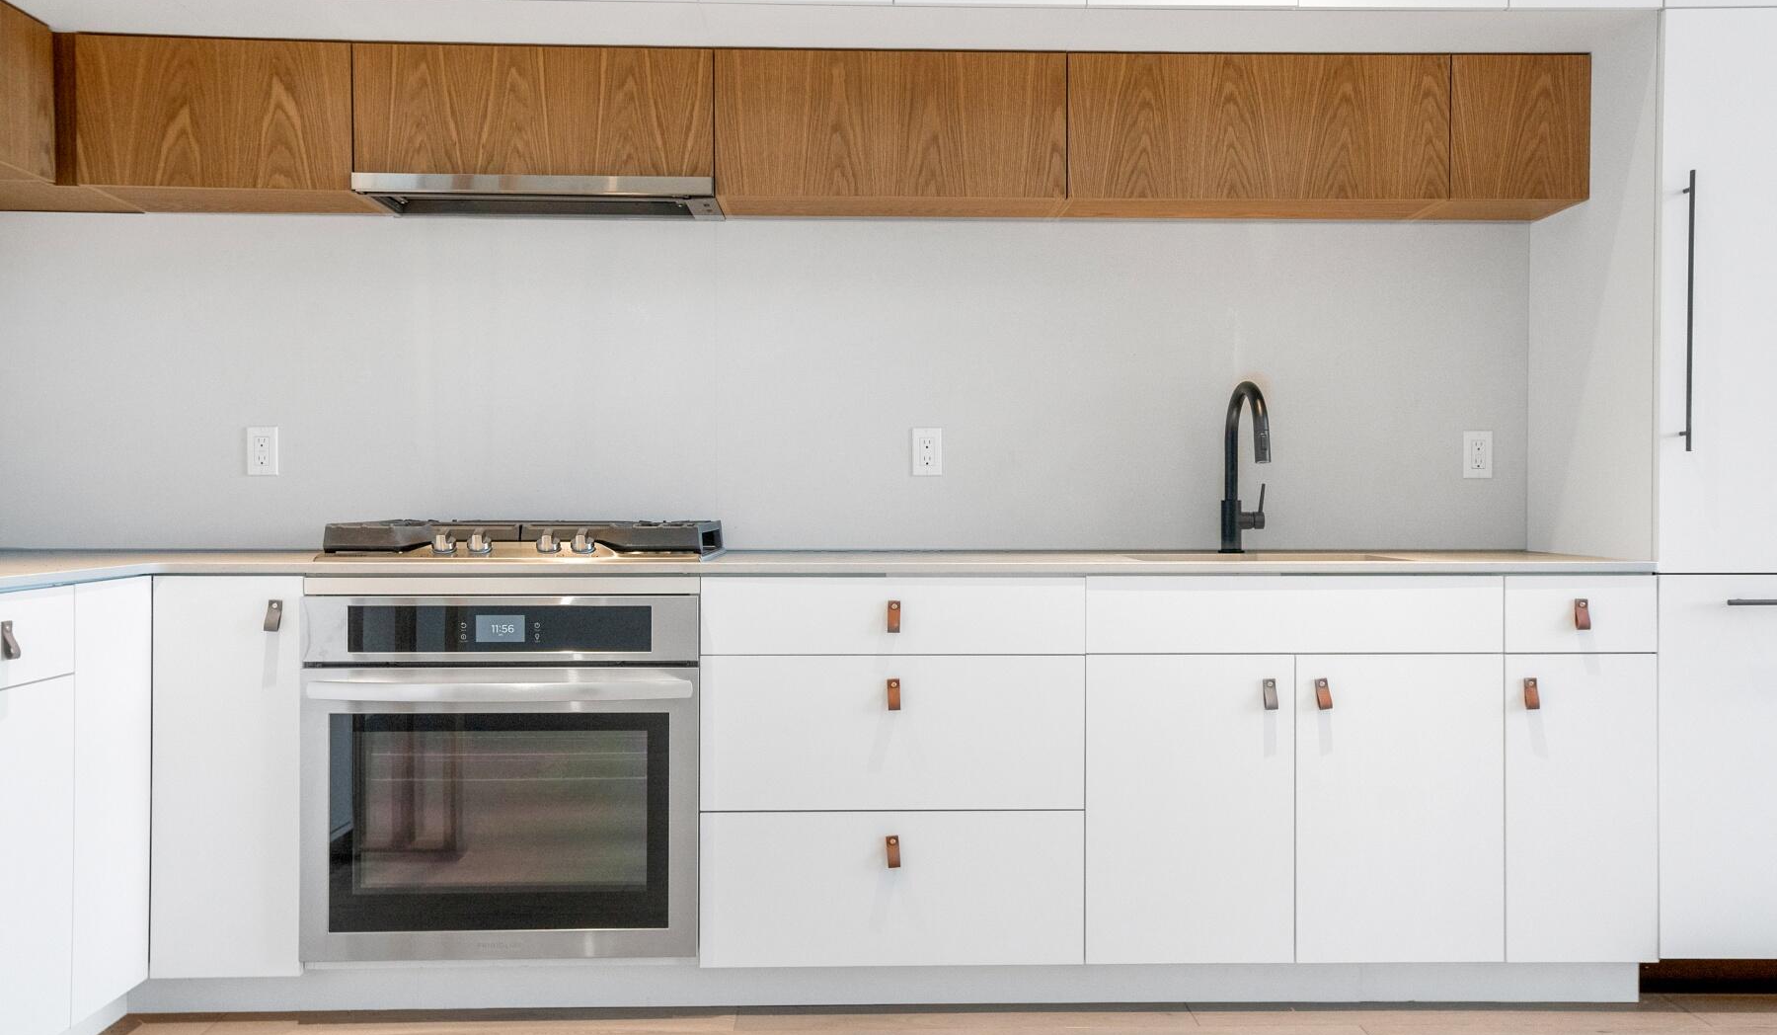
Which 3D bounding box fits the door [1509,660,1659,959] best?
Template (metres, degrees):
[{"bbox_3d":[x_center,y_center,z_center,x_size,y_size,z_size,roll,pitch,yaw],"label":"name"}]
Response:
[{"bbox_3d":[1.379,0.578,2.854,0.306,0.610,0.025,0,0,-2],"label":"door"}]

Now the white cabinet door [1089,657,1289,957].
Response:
[{"bbox_3d":[0.596,0.574,2.827,0.412,0.605,0.025,0,0,-2],"label":"white cabinet door"}]

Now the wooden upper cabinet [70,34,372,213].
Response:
[{"bbox_3d":[-1.447,-0.869,3.198,0.583,0.323,0.268,0,1,-2],"label":"wooden upper cabinet"}]

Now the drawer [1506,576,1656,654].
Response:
[{"bbox_3d":[1.384,0.194,3.137,0.309,0.154,0.520,0,1,-2],"label":"drawer"}]

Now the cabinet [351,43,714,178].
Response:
[{"bbox_3d":[-0.764,-0.875,3.231,0.766,0.279,0.300,0,1,-2],"label":"cabinet"}]

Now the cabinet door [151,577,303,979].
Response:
[{"bbox_3d":[-1.270,0.501,2.752,0.282,0.772,0.040,0,1,-2],"label":"cabinet door"}]

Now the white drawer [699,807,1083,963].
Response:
[{"bbox_3d":[0.002,0.733,3.097,0.761,0.306,0.520,0,1,-2],"label":"white drawer"}]

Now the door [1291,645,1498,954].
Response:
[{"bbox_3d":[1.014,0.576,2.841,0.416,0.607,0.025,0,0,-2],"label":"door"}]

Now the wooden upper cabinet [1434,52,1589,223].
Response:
[{"bbox_3d":[1.382,-0.857,3.297,0.309,0.317,0.315,0,1,-2],"label":"wooden upper cabinet"}]

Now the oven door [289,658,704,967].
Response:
[{"bbox_3d":[-0.741,0.568,2.730,0.752,0.569,0.080,0,1,-2],"label":"oven door"}]

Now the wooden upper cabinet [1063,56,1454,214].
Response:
[{"bbox_3d":[0.805,-0.853,3.277,0.845,0.318,0.315,0,1,-2],"label":"wooden upper cabinet"}]

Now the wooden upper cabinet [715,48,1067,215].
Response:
[{"bbox_3d":[0.007,-0.853,3.120,0.763,0.317,0.030,0,1,-2],"label":"wooden upper cabinet"}]

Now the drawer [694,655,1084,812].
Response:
[{"bbox_3d":[0.003,0.424,3.072,0.760,0.310,0.500,0,1,-2],"label":"drawer"}]

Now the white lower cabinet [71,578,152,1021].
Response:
[{"bbox_3d":[-1.718,0.508,2.630,0.580,0.775,0.295,0,1,-2],"label":"white lower cabinet"}]

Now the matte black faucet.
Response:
[{"bbox_3d":[0.830,-0.112,3.224,0.108,0.388,0.283,0,1,-2],"label":"matte black faucet"}]

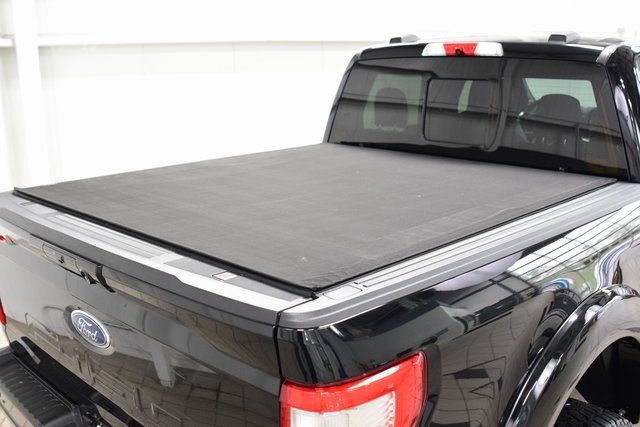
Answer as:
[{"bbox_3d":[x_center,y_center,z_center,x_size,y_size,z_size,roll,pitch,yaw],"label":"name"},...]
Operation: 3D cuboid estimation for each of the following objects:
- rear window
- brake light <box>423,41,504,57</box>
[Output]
[{"bbox_3d":[0.657,-0.499,3.026,1.610,0.485,0.085,13,10,42],"label":"rear window"},{"bbox_3d":[0.663,-0.761,2.968,0.430,0.066,0.055,13,19,42],"label":"brake light"}]

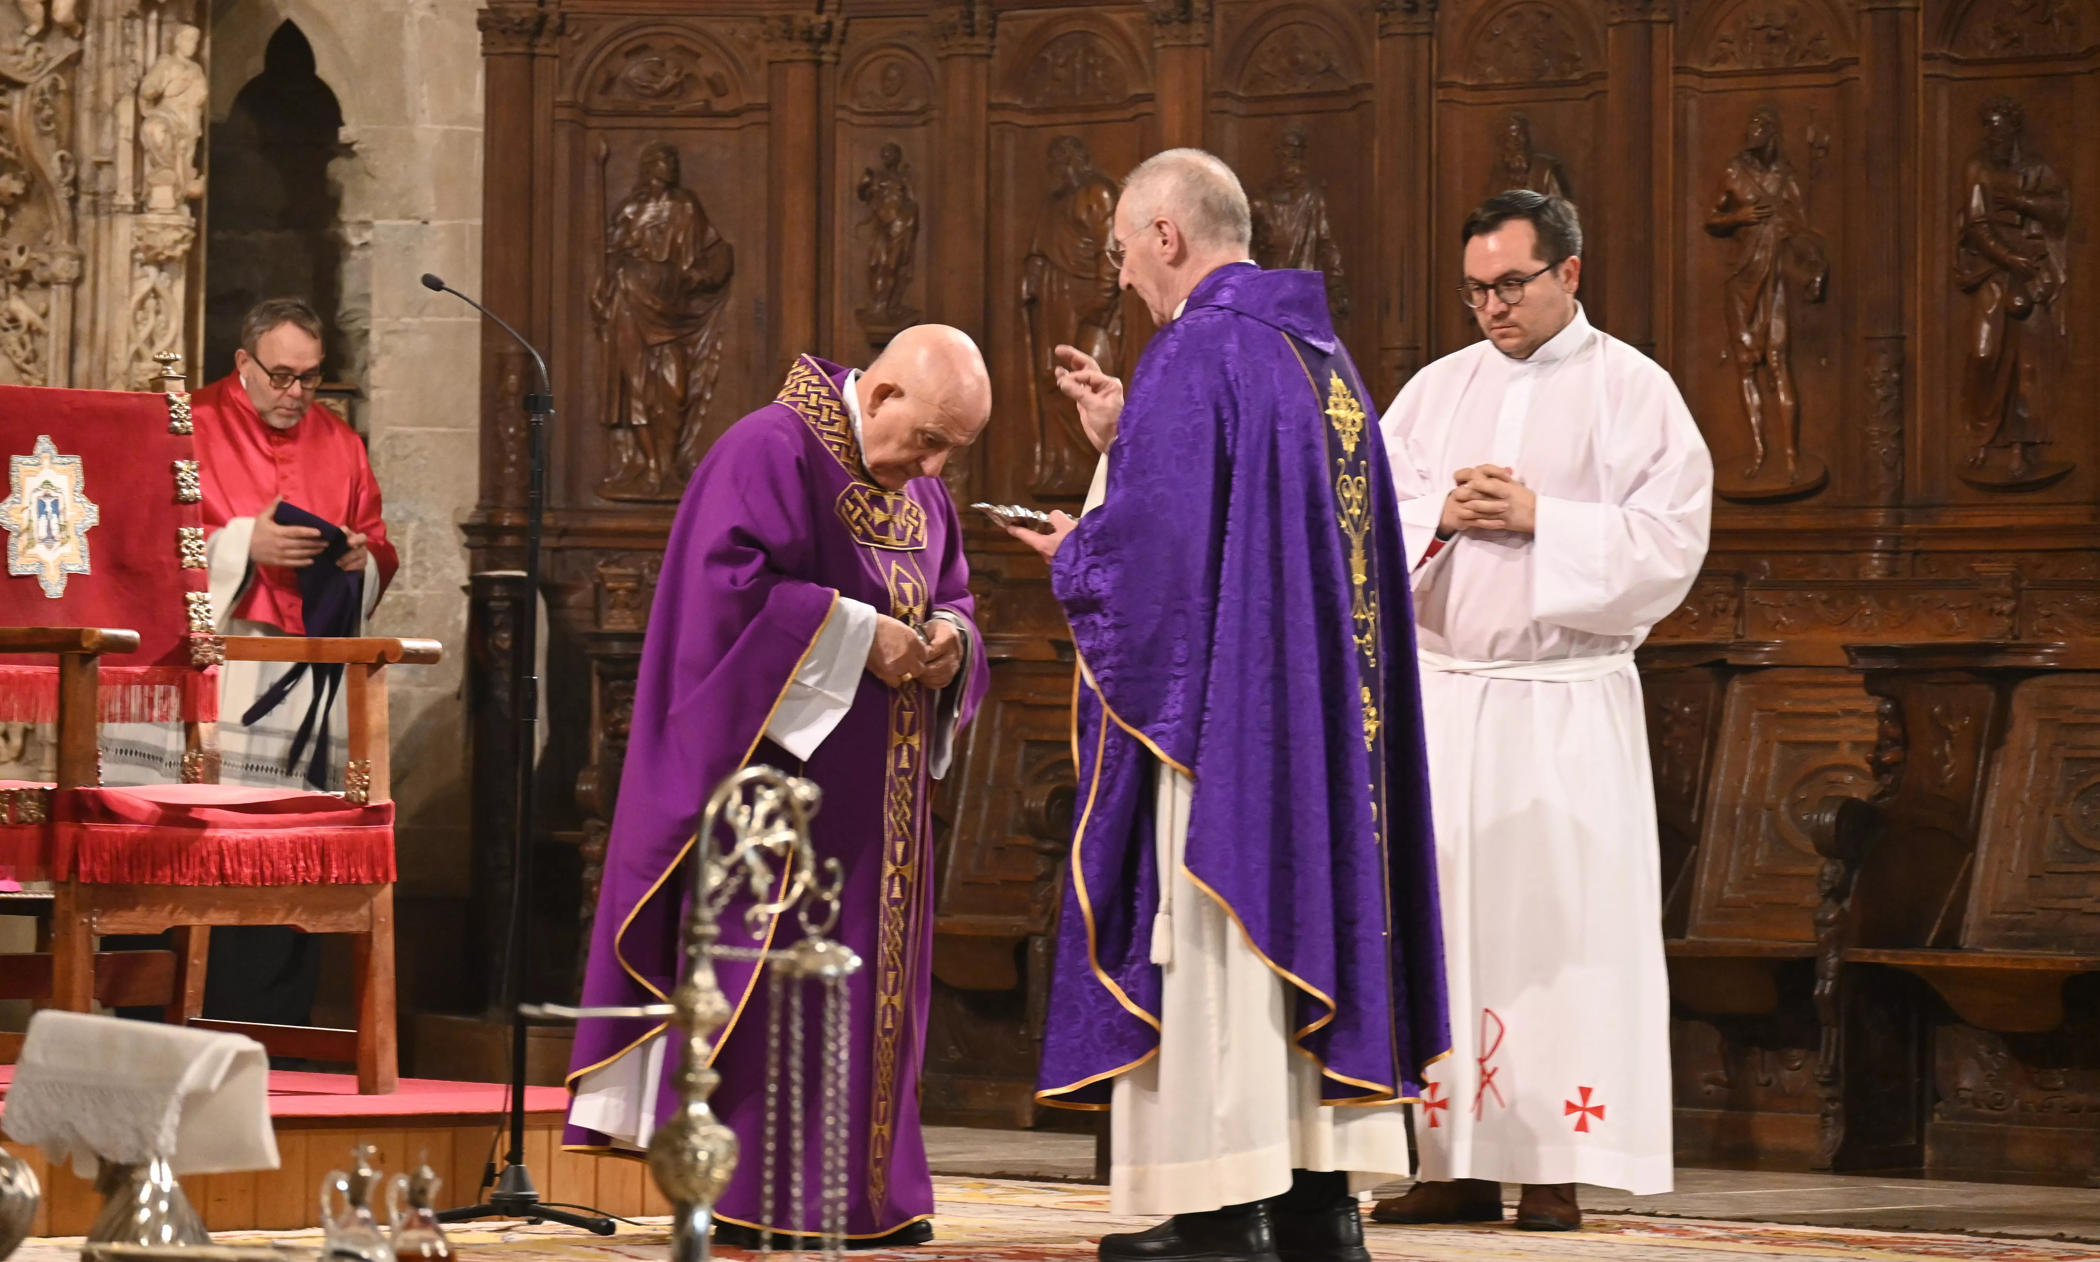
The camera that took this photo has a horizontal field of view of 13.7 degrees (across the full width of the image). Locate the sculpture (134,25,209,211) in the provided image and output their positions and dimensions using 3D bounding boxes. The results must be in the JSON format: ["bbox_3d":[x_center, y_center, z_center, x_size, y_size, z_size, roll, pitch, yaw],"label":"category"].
[{"bbox_3d":[-1.797,-1.048,17.900,0.145,0.385,0.130,1,0,-25],"label":"sculpture"}]

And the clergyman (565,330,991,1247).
[{"bbox_3d":[-0.441,0.249,14.300,0.660,1.490,0.580,0,0,-45],"label":"clergyman"}]

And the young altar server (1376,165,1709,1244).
[{"bbox_3d":[0.823,0.129,14.600,0.570,1.730,0.420,0,0,28],"label":"young altar server"}]

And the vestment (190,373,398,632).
[{"bbox_3d":[-1.533,-0.259,17.600,0.480,0.520,0.380,0,0,-10],"label":"vestment"}]

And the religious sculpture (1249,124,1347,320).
[{"bbox_3d":[0.491,-0.640,17.400,0.220,0.725,0.100,0,0,41],"label":"religious sculpture"}]

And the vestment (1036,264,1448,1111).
[{"bbox_3d":[0.300,0.088,13.750,0.560,1.330,0.630,0,0,25],"label":"vestment"}]

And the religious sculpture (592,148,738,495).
[{"bbox_3d":[-0.785,-0.628,17.750,0.290,0.730,0.130,0,0,2],"label":"religious sculpture"}]

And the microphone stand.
[{"bbox_3d":[-0.893,0.200,14.500,0.340,1.580,0.340,0,0,15],"label":"microphone stand"}]

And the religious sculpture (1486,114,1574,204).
[{"bbox_3d":[0.914,-0.617,16.600,0.265,0.730,0.130,0,0,38],"label":"religious sculpture"}]

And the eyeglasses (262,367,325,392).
[{"bbox_3d":[-1.516,-0.526,17.352,0.140,0.045,0.140,1,25,-28],"label":"eyeglasses"}]

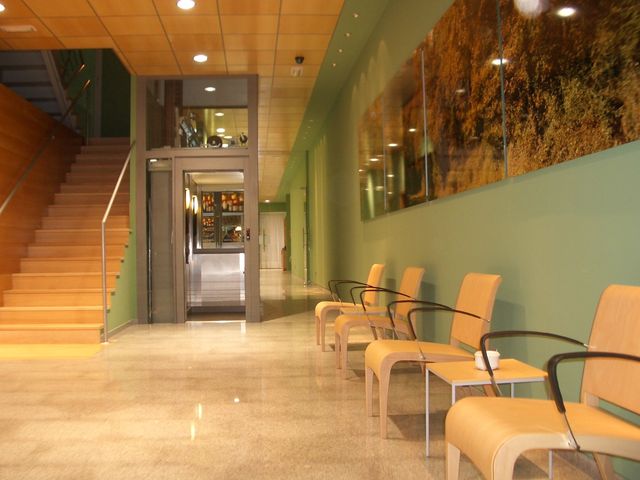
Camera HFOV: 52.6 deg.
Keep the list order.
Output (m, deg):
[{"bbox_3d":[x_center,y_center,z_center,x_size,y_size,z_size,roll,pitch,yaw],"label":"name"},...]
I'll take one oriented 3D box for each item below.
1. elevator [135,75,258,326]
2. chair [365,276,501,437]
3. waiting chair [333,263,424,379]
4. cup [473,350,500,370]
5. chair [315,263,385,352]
[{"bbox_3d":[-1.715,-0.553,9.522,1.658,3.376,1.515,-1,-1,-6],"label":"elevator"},{"bbox_3d":[0.613,0.610,3.611,0.679,0.832,0.505,-1,-1,-6],"label":"chair"},{"bbox_3d":[0.458,0.634,5.122,0.668,0.827,0.505,-1,-1,-6],"label":"waiting chair"},{"bbox_3d":[0.764,0.552,2.954,0.114,0.072,0.114,-1,-1,0],"label":"cup"},{"bbox_3d":[0.300,0.653,6.435,0.658,0.827,0.505,-1,-1,-6],"label":"chair"}]

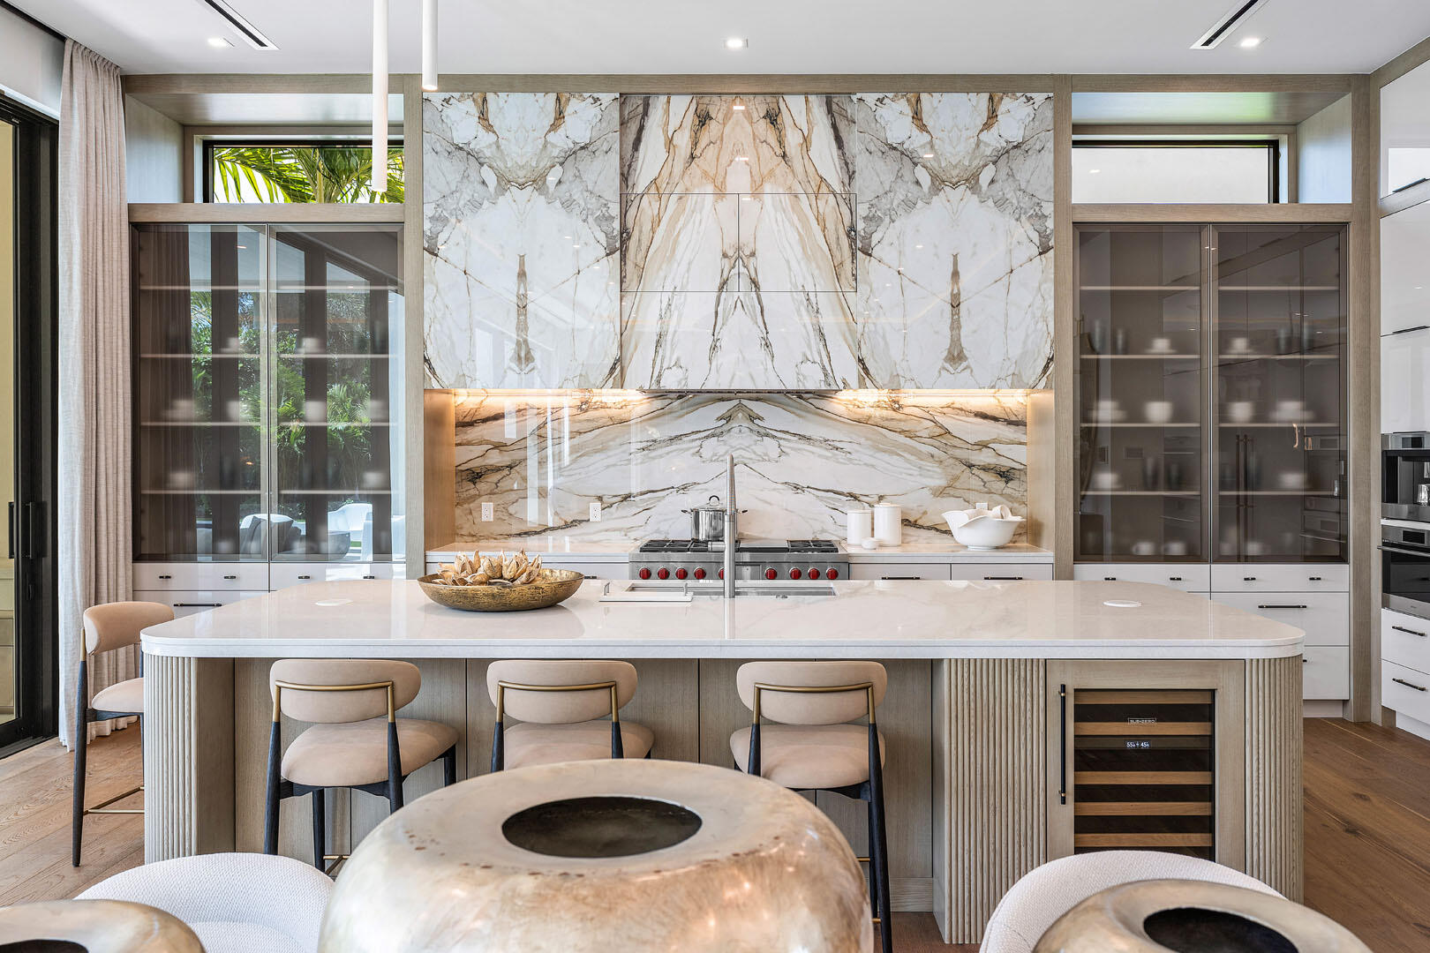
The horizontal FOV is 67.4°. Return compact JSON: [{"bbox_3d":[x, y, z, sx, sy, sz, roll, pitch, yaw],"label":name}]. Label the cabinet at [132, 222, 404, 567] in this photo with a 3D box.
[{"bbox_3d":[-2.507,-0.468,6.280,1.527,1.919,0.500,0,0,1],"label":"cabinet"}]

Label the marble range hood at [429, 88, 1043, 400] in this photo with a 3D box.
[{"bbox_3d":[0.137,-1.310,6.225,3.490,1.650,0.550,0,1,1],"label":"marble range hood"}]

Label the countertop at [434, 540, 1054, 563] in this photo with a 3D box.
[{"bbox_3d":[0.138,0.441,6.245,3.470,0.056,0.610,0,1,1],"label":"countertop"}]

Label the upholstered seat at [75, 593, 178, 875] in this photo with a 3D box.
[{"bbox_3d":[-2.084,0.964,4.110,0.500,0.900,0.480,0,0,1],"label":"upholstered seat"}]

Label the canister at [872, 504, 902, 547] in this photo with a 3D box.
[{"bbox_3d":[1.048,0.294,6.480,0.166,0.245,0.166,0,0,1],"label":"canister"}]

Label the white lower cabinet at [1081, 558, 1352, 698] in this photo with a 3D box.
[{"bbox_3d":[2.774,0.865,6.260,1.530,0.780,0.580,0,1,1],"label":"white lower cabinet"}]

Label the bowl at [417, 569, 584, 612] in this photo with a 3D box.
[{"bbox_3d":[-0.794,0.428,3.980,0.605,0.115,0.580,0,0,0],"label":"bowl"}]

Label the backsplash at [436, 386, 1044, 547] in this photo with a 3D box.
[{"bbox_3d":[0.165,-0.051,6.670,3.550,0.935,0.030,0,0,1],"label":"backsplash"}]

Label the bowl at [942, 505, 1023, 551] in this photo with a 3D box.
[{"bbox_3d":[1.556,0.298,6.230,0.470,0.230,0.420,0,1,1],"label":"bowl"}]

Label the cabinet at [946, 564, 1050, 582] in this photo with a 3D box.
[{"bbox_3d":[1.624,0.917,6.353,0.585,0.860,0.610,0,0,1],"label":"cabinet"}]

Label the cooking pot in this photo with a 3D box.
[{"bbox_3d":[-0.007,0.255,6.430,0.375,0.262,0.260,0,0,1],"label":"cooking pot"}]

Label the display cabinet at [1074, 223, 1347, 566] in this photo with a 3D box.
[{"bbox_3d":[2.801,-0.468,6.280,1.533,1.919,0.500,0,0,1],"label":"display cabinet"}]

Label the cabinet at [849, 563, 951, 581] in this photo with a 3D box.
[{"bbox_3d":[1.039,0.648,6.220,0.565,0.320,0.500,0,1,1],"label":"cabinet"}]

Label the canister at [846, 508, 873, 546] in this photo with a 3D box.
[{"bbox_3d":[0.872,0.304,6.440,0.148,0.200,0.148,0,1,1],"label":"canister"}]

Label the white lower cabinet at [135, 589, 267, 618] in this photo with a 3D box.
[{"bbox_3d":[-2.857,0.787,6.220,0.750,0.310,0.500,0,1,1],"label":"white lower cabinet"}]

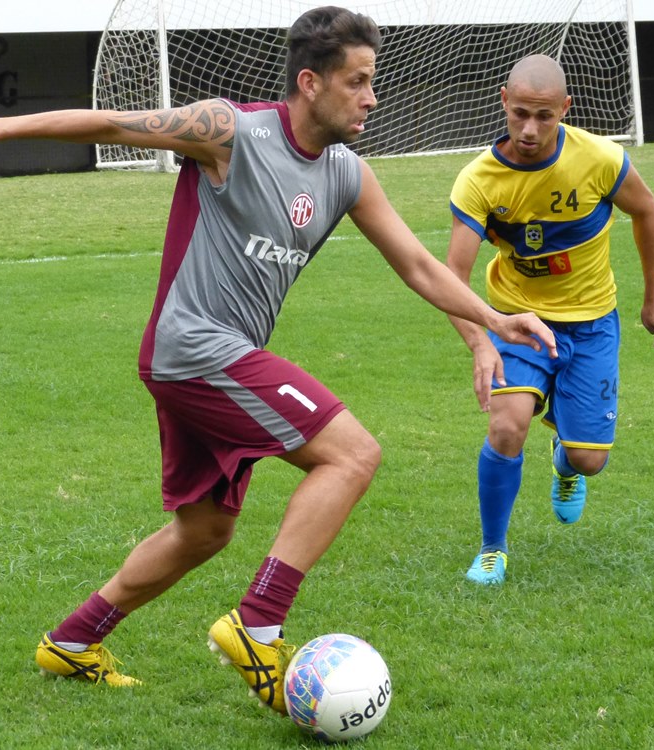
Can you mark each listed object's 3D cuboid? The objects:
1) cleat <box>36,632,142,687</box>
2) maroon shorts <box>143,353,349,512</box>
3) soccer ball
[{"bbox_3d":[-0.529,0.631,5.620,0.270,0.100,0.100,13,6,12],"label":"cleat"},{"bbox_3d":[-0.177,0.112,5.320,0.410,0.355,0.370,2,8,13],"label":"maroon shorts"},{"bbox_3d":[0.023,0.642,5.220,0.220,0.220,0.220,0,8,0],"label":"soccer ball"}]

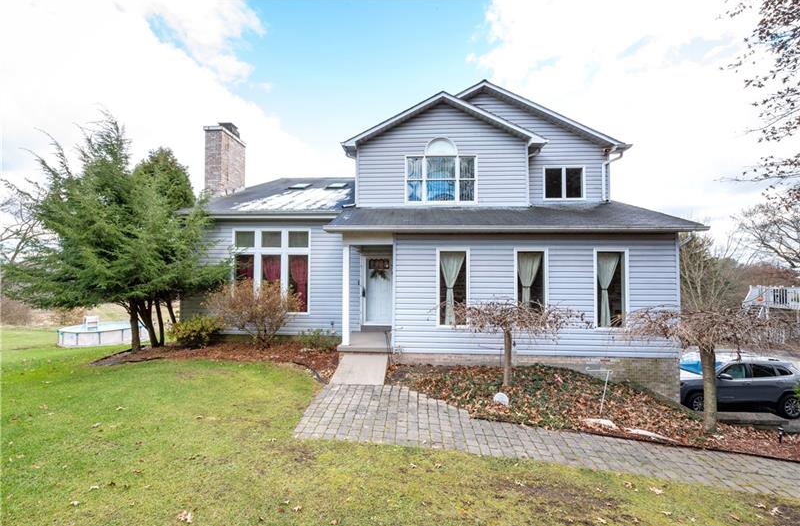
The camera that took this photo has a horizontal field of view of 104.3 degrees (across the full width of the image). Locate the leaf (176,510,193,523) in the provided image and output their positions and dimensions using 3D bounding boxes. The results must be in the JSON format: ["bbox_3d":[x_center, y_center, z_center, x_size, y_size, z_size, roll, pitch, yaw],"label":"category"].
[{"bbox_3d":[-1.860,2.190,2.690,0.130,0.030,0.115,0,0,0],"label":"leaf"}]

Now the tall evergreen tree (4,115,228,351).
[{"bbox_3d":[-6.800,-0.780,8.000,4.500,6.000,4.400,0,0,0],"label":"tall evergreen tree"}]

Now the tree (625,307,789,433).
[{"bbox_3d":[5.600,1.970,5.800,2.300,2.330,2.300,0,0,0],"label":"tree"}]

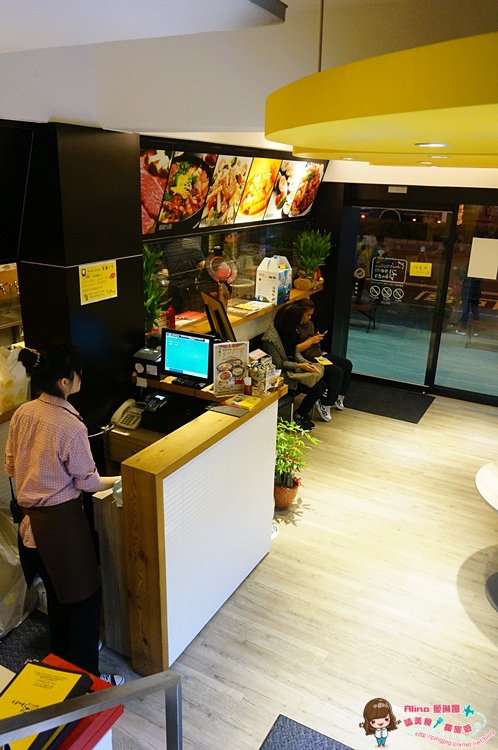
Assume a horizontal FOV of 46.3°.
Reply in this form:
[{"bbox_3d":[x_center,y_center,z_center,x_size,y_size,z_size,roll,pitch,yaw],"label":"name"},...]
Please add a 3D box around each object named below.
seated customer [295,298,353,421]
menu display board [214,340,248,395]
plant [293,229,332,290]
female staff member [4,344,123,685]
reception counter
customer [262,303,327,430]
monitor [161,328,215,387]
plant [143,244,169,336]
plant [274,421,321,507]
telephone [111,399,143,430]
[{"bbox_3d":[0.630,-0.188,5.788,0.740,1.120,0.500,13,22,29],"label":"seated customer"},{"bbox_3d":[-0.088,-0.046,3.281,0.218,0.305,0.070,-9,21,-27],"label":"menu display board"},{"bbox_3d":[0.687,-1.245,6.333,0.420,0.640,0.400,1,19,0],"label":"plant"},{"bbox_3d":[-0.784,0.621,2.562,0.480,1.580,0.470,-9,21,-27],"label":"female staff member"},{"bbox_3d":[-0.464,0.659,3.296,0.875,1.062,1.295,11,21,26],"label":"reception counter"},{"bbox_3d":[0.438,-0.078,5.604,0.650,1.170,0.470,3,19,4],"label":"customer"},{"bbox_3d":[-0.345,-0.106,3.409,0.360,0.320,0.170,11,21,26],"label":"monitor"},{"bbox_3d":[-0.681,-0.530,4.025,0.250,0.690,0.250,11,21,26],"label":"plant"},{"bbox_3d":[0.297,0.627,4.081,0.380,0.660,0.380,1,19,0],"label":"plant"},{"bbox_3d":[-0.693,0.222,3.387,0.185,0.100,0.220,5,19,10],"label":"telephone"}]

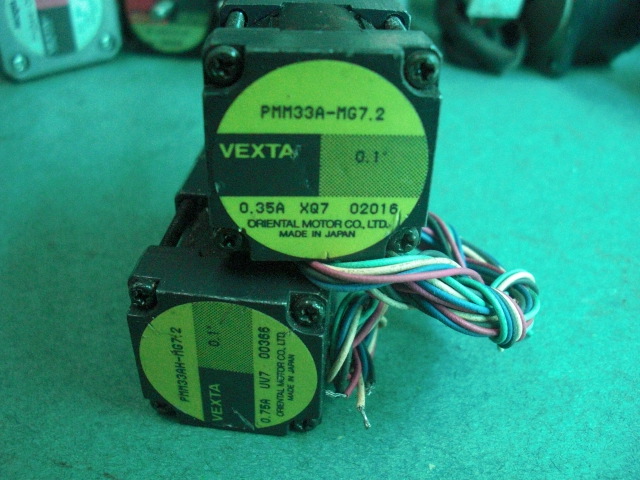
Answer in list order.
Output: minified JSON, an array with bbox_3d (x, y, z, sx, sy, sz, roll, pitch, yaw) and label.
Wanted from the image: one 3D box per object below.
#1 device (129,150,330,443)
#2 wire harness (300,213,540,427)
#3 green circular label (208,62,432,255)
[{"bbox_3d":[-0.010,0.003,0.121,0.028,0.028,0.056,6,37,4],"label":"device"},{"bbox_3d":[0.019,0.007,0.112,0.040,0.029,0.042,6,37,4],"label":"wire harness"},{"bbox_3d":[0.000,-0.009,0.082,0.027,0.027,0.001,0,30,-3],"label":"green circular label"}]

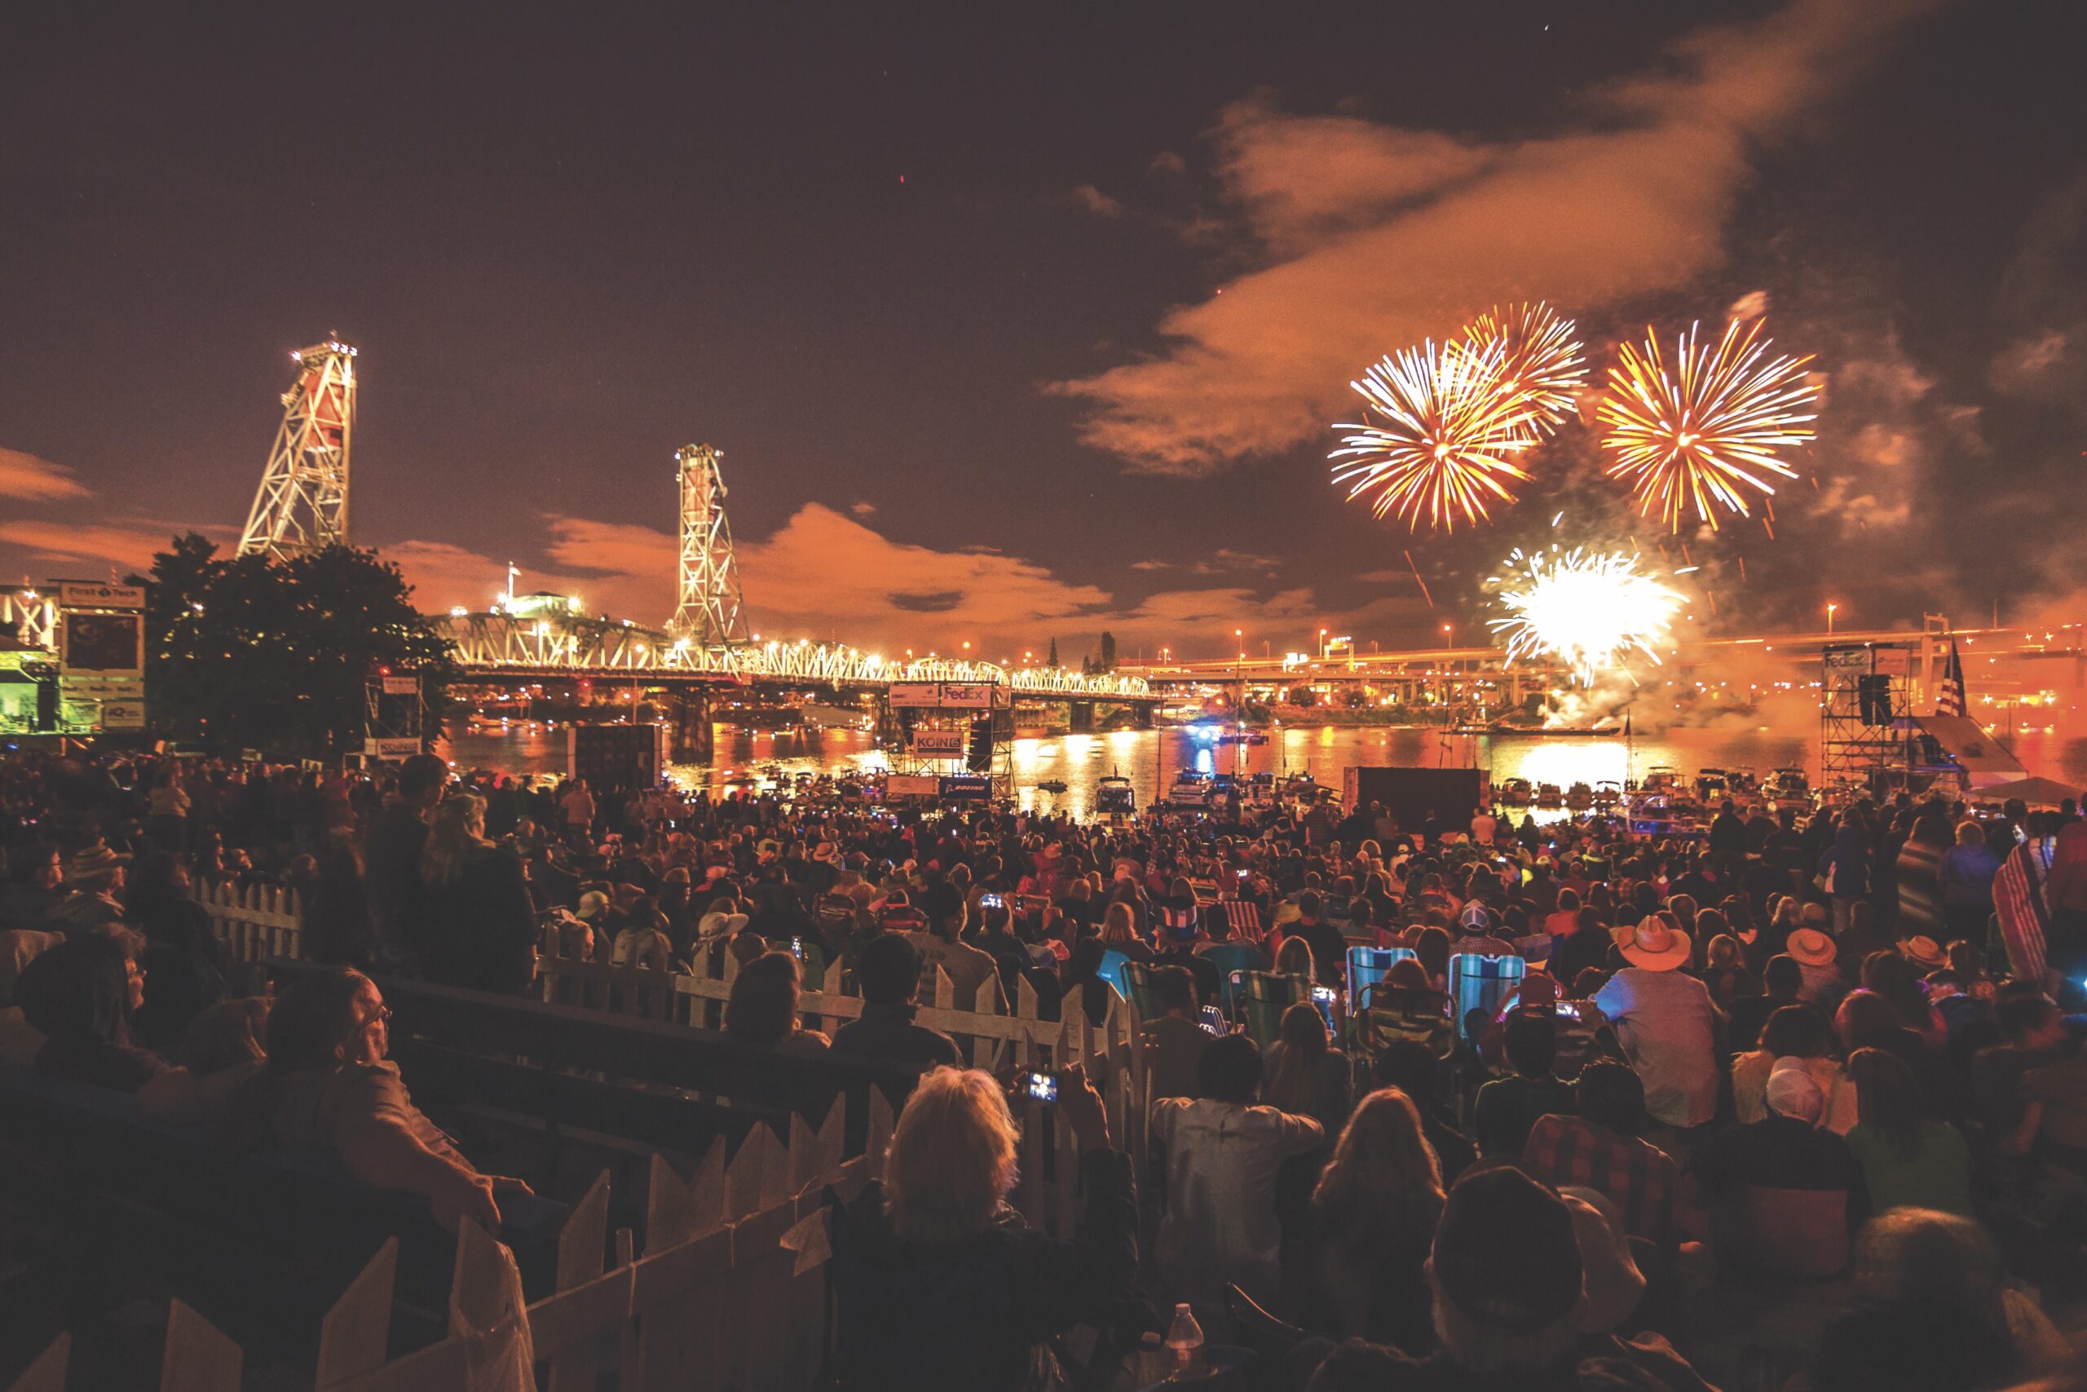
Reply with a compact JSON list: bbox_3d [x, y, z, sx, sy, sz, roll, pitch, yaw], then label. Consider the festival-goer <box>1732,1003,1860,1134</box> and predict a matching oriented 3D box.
[{"bbox_3d":[3.320,1.880,4.660,0.560,1.080,0.820,0,-1,27],"label":"festival-goer"}]

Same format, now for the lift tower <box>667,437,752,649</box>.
[{"bbox_3d":[-74.900,-31.100,239.800,9.500,50.000,14.000,0,-1,30],"label":"lift tower"}]

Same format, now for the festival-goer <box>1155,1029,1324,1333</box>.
[{"bbox_3d":[0.650,1.530,3.500,0.570,0.950,0.780,0,-1,9],"label":"festival-goer"}]

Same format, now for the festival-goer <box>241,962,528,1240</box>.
[{"bbox_3d":[-1.470,1.200,2.500,0.560,1.200,0.820,0,-1,40],"label":"festival-goer"}]

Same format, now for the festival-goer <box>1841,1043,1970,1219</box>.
[{"bbox_3d":[3.400,1.870,4.160,0.500,1.080,0.820,0,-1,26],"label":"festival-goer"}]

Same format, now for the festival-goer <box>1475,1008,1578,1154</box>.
[{"bbox_3d":[1.860,1.620,4.050,0.460,0.920,0.700,0,-1,16],"label":"festival-goer"}]

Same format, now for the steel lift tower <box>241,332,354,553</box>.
[{"bbox_3d":[-118.300,-32.300,163.500,9.500,50.000,14.000,0,-1,30],"label":"steel lift tower"}]

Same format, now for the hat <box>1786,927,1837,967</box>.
[{"bbox_3d":[5.226,1.707,7.100,0.330,0.120,0.340,12,35,20],"label":"hat"}]

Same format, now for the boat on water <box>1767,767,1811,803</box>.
[{"bbox_3d":[64.500,8.000,91.000,2.900,3.700,8.500,0,-1,23],"label":"boat on water"}]

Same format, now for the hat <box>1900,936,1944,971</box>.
[{"bbox_3d":[6.059,1.771,7.200,0.280,0.120,0.300,15,12,16],"label":"hat"}]

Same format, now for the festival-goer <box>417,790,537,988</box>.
[{"bbox_3d":[-2.840,1.310,5.200,0.500,1.650,0.360,0,-1,23],"label":"festival-goer"}]

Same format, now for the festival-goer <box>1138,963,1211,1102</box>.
[{"bbox_3d":[0.670,1.830,5.070,0.520,1.150,0.800,0,-1,18],"label":"festival-goer"}]

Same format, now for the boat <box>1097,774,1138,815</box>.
[{"bbox_3d":[5.800,7.800,81.000,2.900,3.900,8.500,0,-1,4],"label":"boat"}]

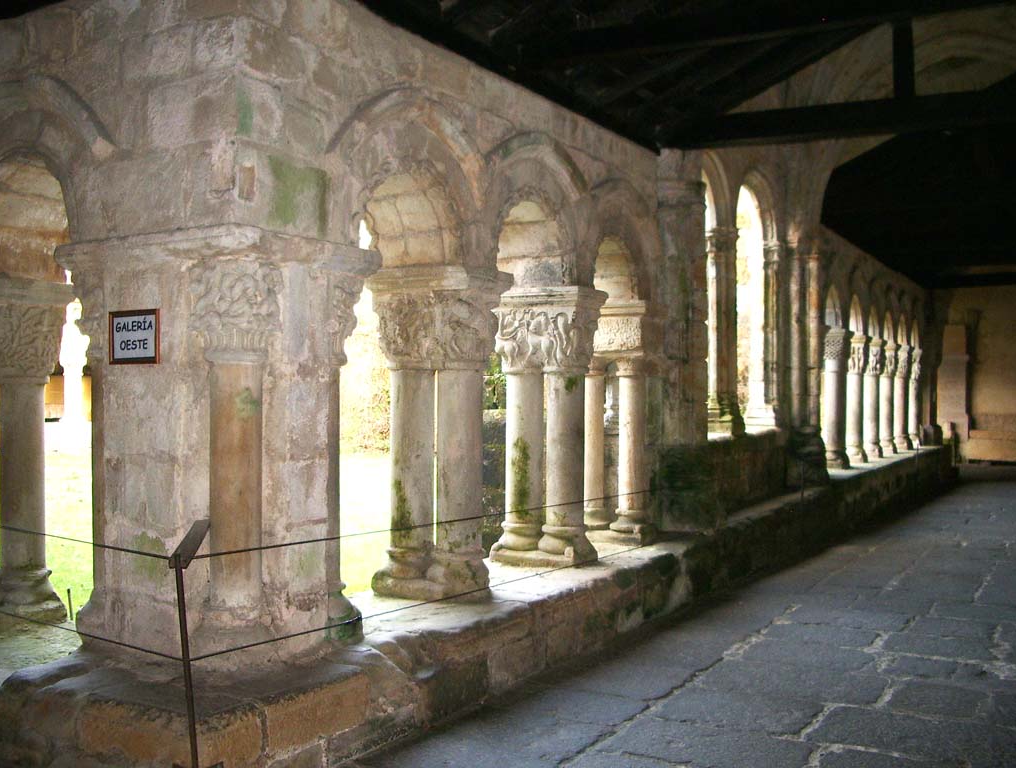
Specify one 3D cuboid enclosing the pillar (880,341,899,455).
[{"bbox_3d":[6.235,0.245,17.057,0.363,1.826,0.393,0,-1,30],"label":"pillar"}]

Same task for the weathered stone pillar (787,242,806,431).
[{"bbox_3d":[3.696,-0.630,13.275,0.194,2.428,0.194,-1,-1,30],"label":"weathered stone pillar"}]

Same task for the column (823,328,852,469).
[{"bbox_3d":[4.766,0.210,14.947,0.337,1.979,0.326,-1,-1,30],"label":"column"}]

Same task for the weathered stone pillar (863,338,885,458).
[{"bbox_3d":[6.051,0.226,17.208,0.326,2.009,0.316,-1,-1,30],"label":"weathered stone pillar"}]

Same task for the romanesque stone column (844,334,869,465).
[{"bbox_3d":[4.984,0.208,14.867,0.393,1.816,0.393,0,-1,30],"label":"romanesque stone column"}]

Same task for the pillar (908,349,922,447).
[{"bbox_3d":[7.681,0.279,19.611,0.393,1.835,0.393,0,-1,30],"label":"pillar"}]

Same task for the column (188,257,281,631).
[{"bbox_3d":[-1.220,0.257,4.680,0.388,1.632,0.347,0,-1,-15],"label":"column"}]

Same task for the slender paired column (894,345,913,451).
[{"bbox_3d":[7.512,0.223,19.780,0.326,2.020,0.316,-1,-1,30],"label":"slender paired column"}]

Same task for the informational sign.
[{"bbox_3d":[-1.616,-0.200,4.478,0.316,0.232,0.029,0,-1,30],"label":"informational sign"}]

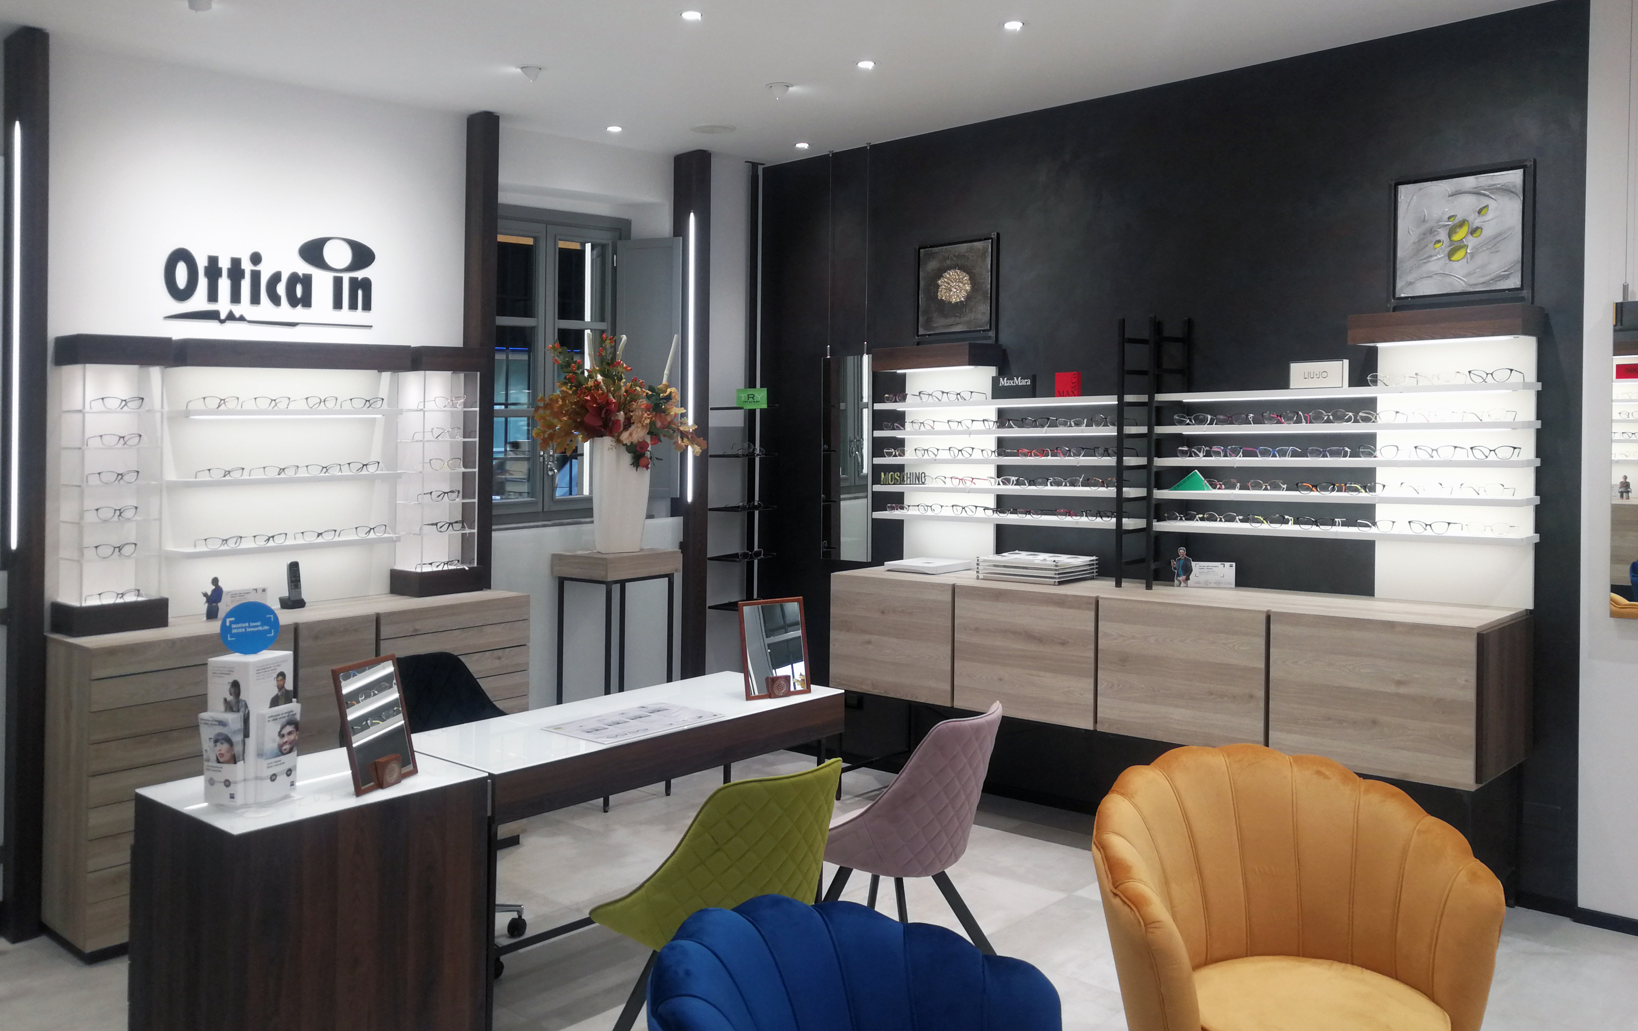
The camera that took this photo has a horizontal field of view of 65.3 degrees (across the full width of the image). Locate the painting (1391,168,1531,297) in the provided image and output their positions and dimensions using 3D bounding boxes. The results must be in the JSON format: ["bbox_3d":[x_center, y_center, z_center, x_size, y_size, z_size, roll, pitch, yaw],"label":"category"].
[{"bbox_3d":[2.202,-0.958,4.402,0.420,0.415,0.040,2,3,41],"label":"painting"}]

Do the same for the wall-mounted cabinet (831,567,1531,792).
[{"bbox_3d":[1.238,0.542,5.018,2.620,0.510,0.590,2,3,41],"label":"wall-mounted cabinet"}]

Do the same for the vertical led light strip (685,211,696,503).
[{"bbox_3d":[-0.597,-0.730,5.955,0.020,1.350,0.025,-3,4,-42],"label":"vertical led light strip"}]

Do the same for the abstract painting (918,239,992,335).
[{"bbox_3d":[0.618,-1.028,5.777,0.410,0.410,0.040,2,3,41],"label":"abstract painting"}]

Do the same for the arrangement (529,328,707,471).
[{"bbox_3d":[-0.856,-0.489,5.460,0.730,0.580,0.600,-1,3,-9],"label":"arrangement"}]

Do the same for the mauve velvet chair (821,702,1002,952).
[{"bbox_3d":[0.242,0.925,3.566,0.550,0.840,0.500,2,4,38],"label":"mauve velvet chair"}]

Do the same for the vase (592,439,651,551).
[{"bbox_3d":[-0.899,-0.085,5.739,0.250,0.520,0.250,0,3,-10],"label":"vase"}]

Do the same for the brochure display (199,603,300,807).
[{"bbox_3d":[-1.345,0.436,3.015,0.200,0.455,0.185,-2,3,-40],"label":"brochure display"}]

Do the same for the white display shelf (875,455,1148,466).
[{"bbox_3d":[0.774,-0.224,5.295,1.234,0.026,0.210,3,4,41],"label":"white display shelf"}]

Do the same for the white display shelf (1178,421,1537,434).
[{"bbox_3d":[1.773,-0.306,4.405,1.225,0.026,0.210,3,4,41],"label":"white display shelf"}]

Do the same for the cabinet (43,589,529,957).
[{"bbox_3d":[-1.827,0.831,4.610,1.541,0.962,0.460,-3,4,-44],"label":"cabinet"}]

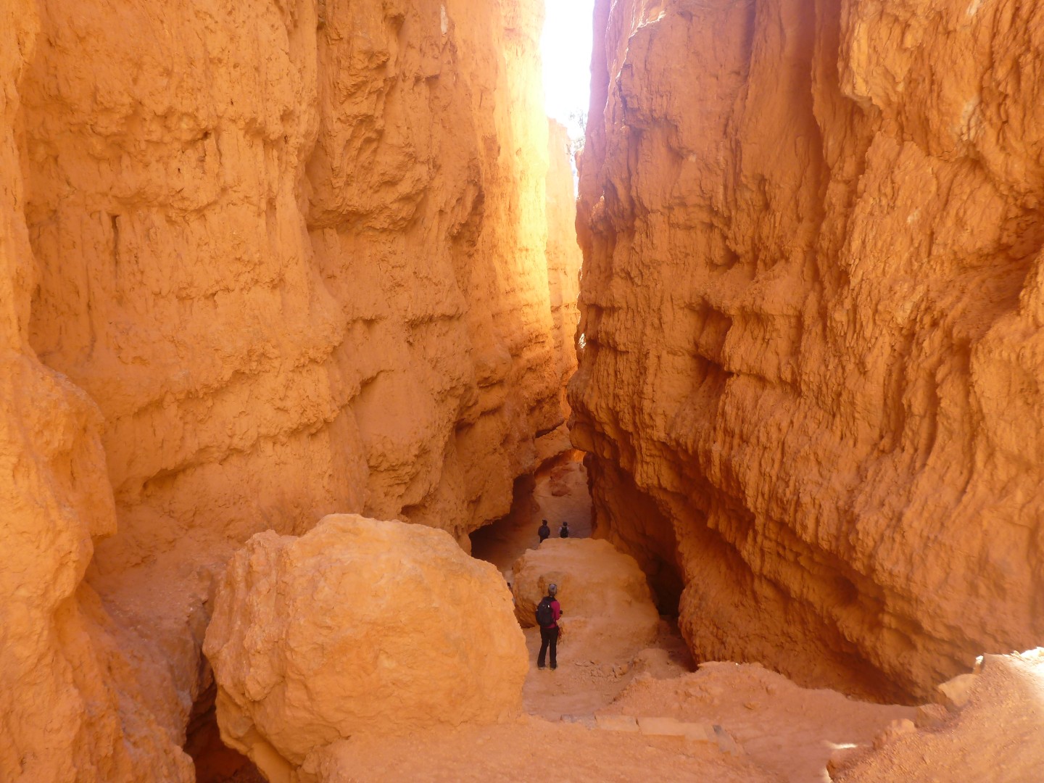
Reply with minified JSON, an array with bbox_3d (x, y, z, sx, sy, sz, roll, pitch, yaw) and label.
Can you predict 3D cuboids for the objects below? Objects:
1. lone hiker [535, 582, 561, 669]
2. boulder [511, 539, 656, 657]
[{"bbox_3d":[0.524,4.510,16.208,0.500,1.700,0.480,4,8,27],"label":"lone hiker"},{"bbox_3d":[1.445,4.582,19.302,3.300,2.200,3.500,0,7,0],"label":"boulder"}]

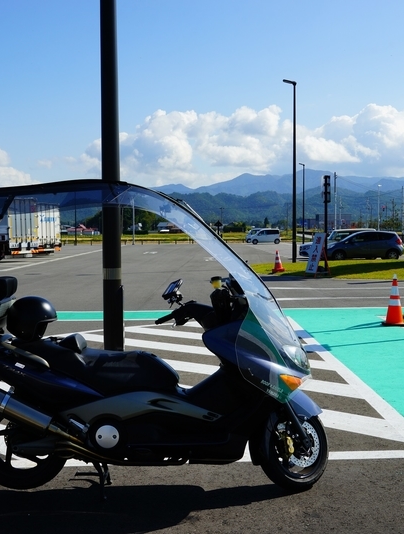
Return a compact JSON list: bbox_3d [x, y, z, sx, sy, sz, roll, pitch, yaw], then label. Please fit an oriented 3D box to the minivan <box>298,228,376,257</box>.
[{"bbox_3d":[8.177,-1.478,45.261,4.600,1.700,1.800,-1,3,-7],"label":"minivan"}]

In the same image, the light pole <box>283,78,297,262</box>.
[{"bbox_3d":[3.869,-4.206,33.213,0.650,8.050,0.250,-1,3,-17],"label":"light pole"}]

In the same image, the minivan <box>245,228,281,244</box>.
[{"bbox_3d":[7.091,-3.515,86.458,3.800,1.790,1.600,-1,3,-16],"label":"minivan"}]

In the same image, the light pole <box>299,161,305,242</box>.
[{"bbox_3d":[10.005,-6.343,75.813,0.650,8.050,0.250,-1,3,-17],"label":"light pole"}]

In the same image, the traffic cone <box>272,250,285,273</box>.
[{"bbox_3d":[2.566,-0.194,25.284,0.400,0.710,0.400,0,3,0],"label":"traffic cone"}]

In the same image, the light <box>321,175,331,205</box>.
[{"bbox_3d":[3.789,-2.365,23.000,0.300,0.900,0.300,-1,3,-6],"label":"light"}]

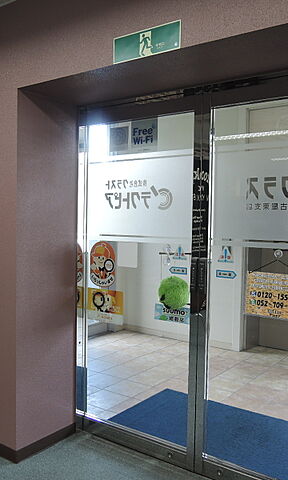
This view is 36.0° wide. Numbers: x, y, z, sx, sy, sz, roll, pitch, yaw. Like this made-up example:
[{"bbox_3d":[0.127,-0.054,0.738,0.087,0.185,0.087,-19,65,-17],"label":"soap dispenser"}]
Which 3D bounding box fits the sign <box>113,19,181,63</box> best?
[{"bbox_3d":[0.004,-0.873,1.966,0.362,0.120,0.012,2,3,35],"label":"sign"}]

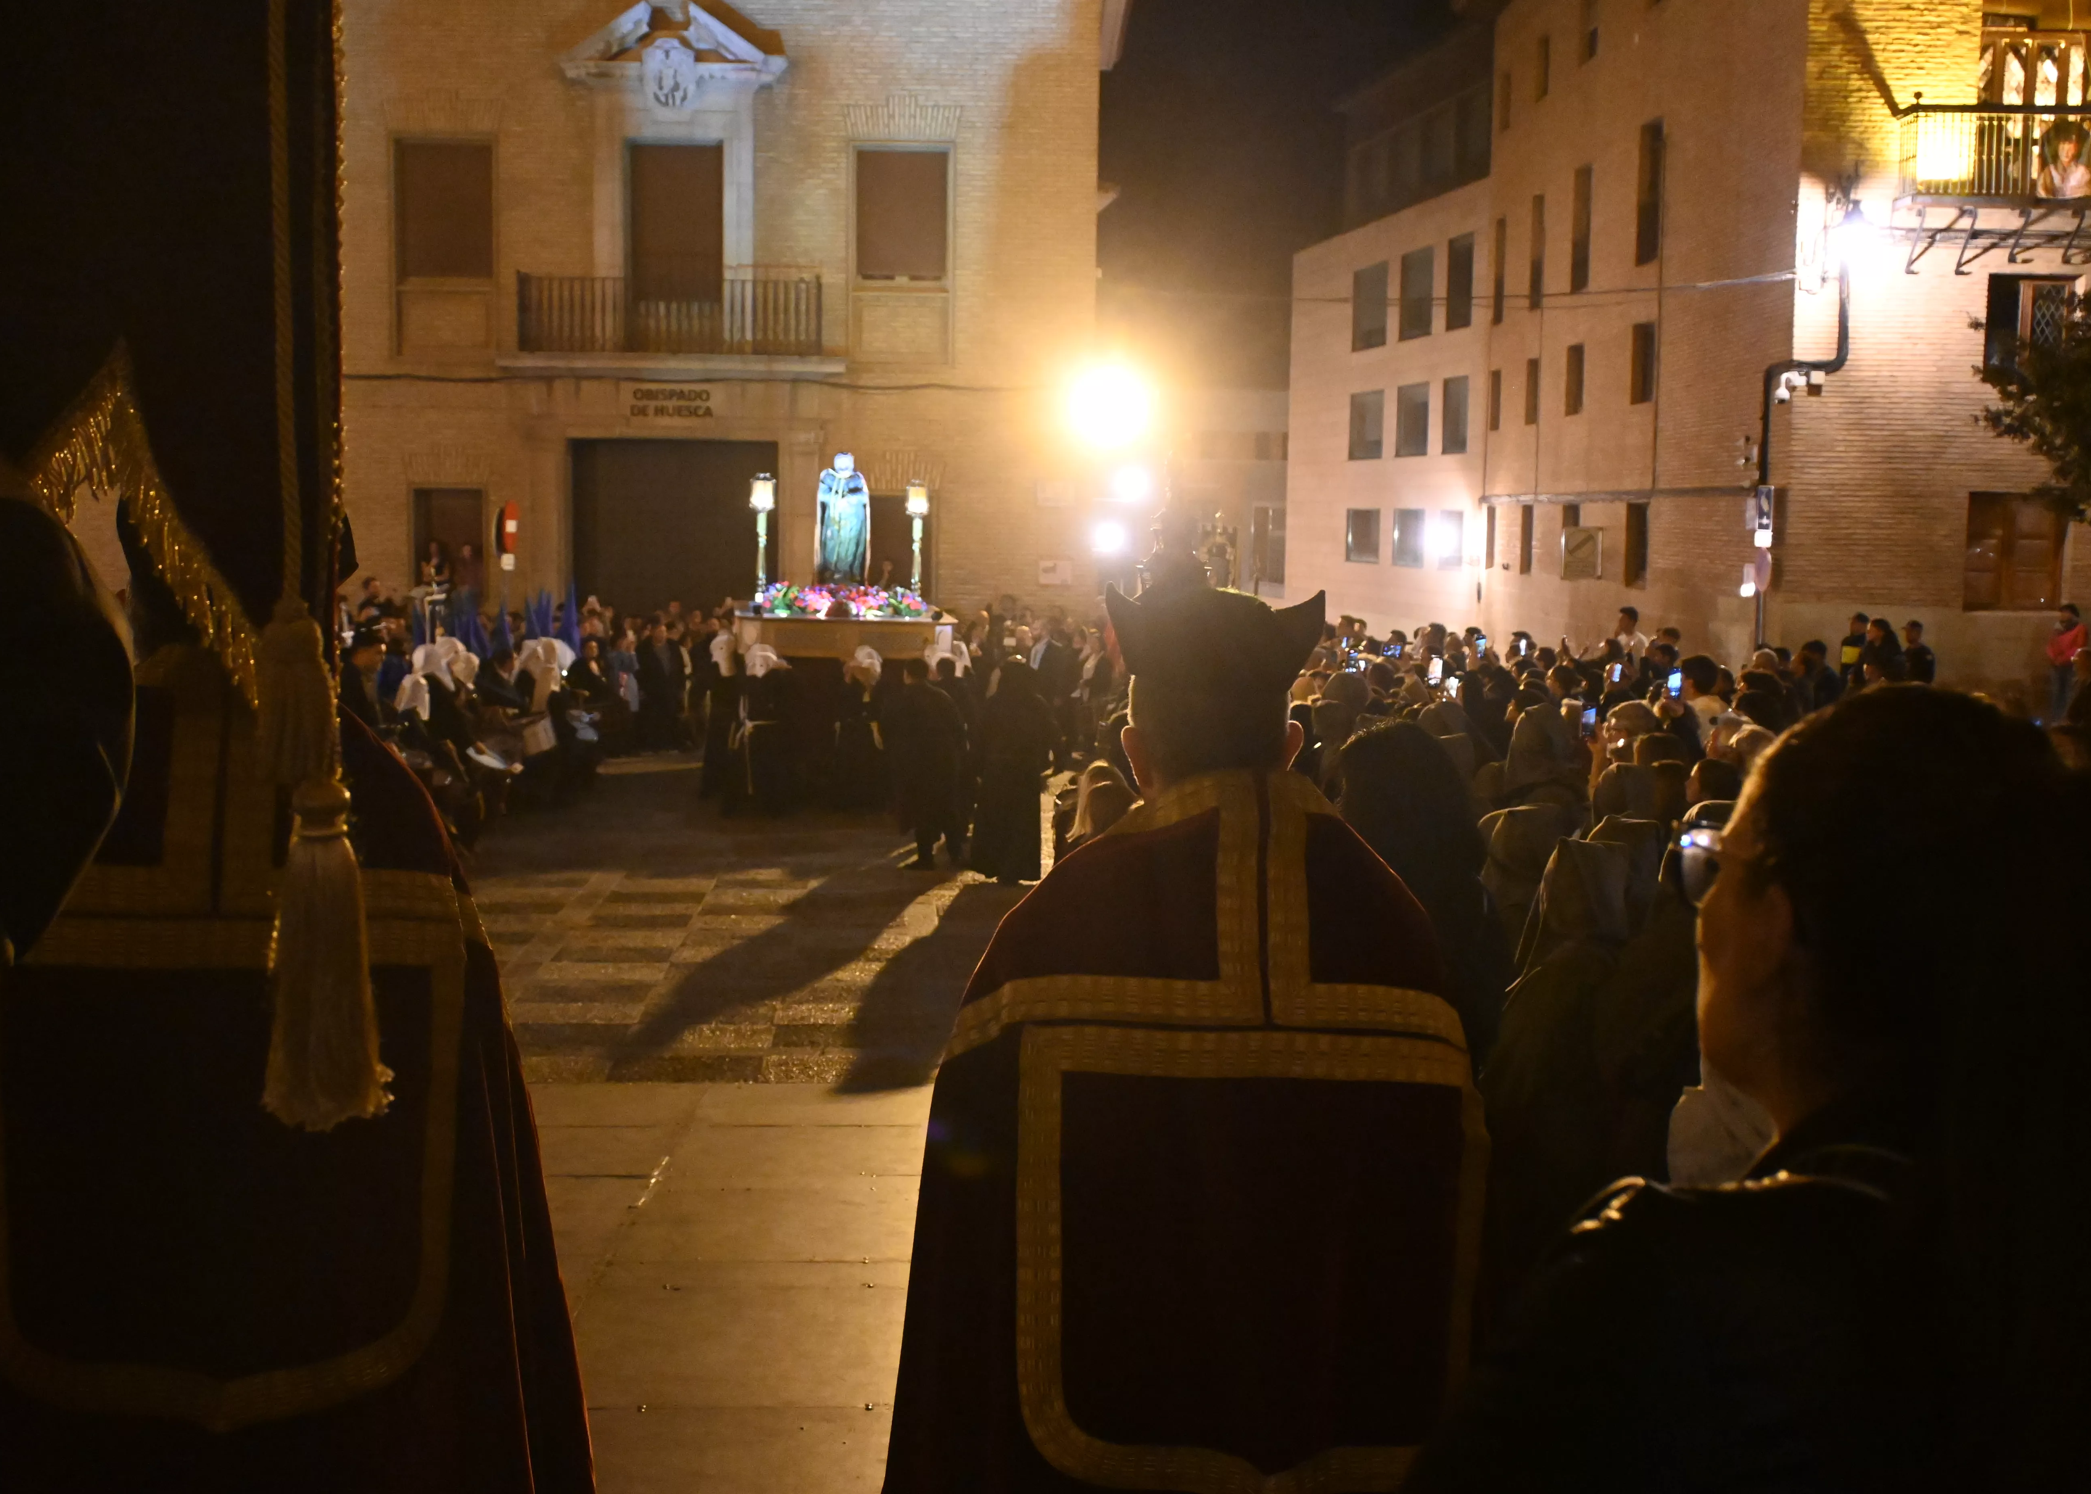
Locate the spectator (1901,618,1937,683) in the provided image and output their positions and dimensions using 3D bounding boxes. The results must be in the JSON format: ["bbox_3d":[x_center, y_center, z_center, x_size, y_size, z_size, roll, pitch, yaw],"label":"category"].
[{"bbox_3d":[9.962,-0.565,25.673,0.340,1.760,0.480,-2,7,-23],"label":"spectator"}]

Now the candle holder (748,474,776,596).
[{"bbox_3d":[-3.060,-2.244,24.102,0.280,1.400,0.280,0,6,-5],"label":"candle holder"}]

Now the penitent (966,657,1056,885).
[{"bbox_3d":[-0.275,0.186,17.778,0.580,1.740,0.420,-1,6,-17],"label":"penitent"}]

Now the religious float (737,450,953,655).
[{"bbox_3d":[-2.074,-2.054,23.411,2.150,2.020,2.900,0,6,-5],"label":"religious float"}]

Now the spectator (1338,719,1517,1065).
[{"bbox_3d":[0.799,0.761,5.009,0.450,1.640,0.320,-1,6,-11],"label":"spectator"}]

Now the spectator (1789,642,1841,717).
[{"bbox_3d":[7.563,-0.177,22.097,0.360,1.720,0.480,1,6,3],"label":"spectator"}]

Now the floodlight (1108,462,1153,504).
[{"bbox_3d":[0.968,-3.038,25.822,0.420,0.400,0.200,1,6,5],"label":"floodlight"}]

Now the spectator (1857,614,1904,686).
[{"bbox_3d":[9.495,-0.614,25.568,0.360,1.690,0.480,-1,6,-15],"label":"spectator"}]

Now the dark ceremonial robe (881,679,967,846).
[{"bbox_3d":[-0.997,0.121,18.369,0.630,1.380,0.420,-2,7,-22],"label":"dark ceremonial robe"}]

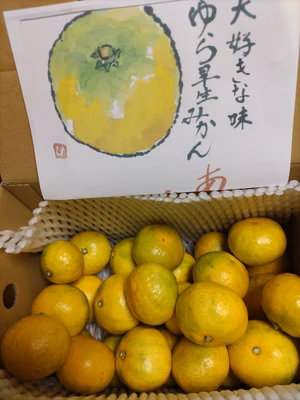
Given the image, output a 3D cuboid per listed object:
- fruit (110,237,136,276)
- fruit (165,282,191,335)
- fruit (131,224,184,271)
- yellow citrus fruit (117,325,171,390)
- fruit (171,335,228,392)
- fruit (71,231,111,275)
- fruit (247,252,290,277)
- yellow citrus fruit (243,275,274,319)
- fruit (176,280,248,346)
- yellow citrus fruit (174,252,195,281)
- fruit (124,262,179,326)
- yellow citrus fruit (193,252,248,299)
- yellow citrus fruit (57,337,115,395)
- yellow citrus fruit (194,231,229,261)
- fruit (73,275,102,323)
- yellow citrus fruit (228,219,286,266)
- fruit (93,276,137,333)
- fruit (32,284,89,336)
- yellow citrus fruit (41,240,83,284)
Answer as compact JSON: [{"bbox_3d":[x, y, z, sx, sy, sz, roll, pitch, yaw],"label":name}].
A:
[{"bbox_3d":[-0.026,0.078,0.409,0.052,0.059,0.059,6,87,-27],"label":"fruit"},{"bbox_3d":[0.039,0.129,0.358,0.061,0.057,0.061,-2,56,4],"label":"fruit"},{"bbox_3d":[0.011,0.059,0.370,0.063,0.056,0.062,-2,56,4],"label":"fruit"},{"bbox_3d":[-0.007,0.174,0.328,0.063,0.057,0.063,0,84,47],"label":"yellow citrus fruit"},{"bbox_3d":[0.053,0.170,0.311,0.060,0.057,0.060,-2,56,4],"label":"fruit"},{"bbox_3d":[-0.083,0.073,0.416,0.059,0.053,0.059,0,87,15],"label":"fruit"},{"bbox_3d":[0.155,0.076,0.404,0.064,0.056,0.064,0,65,2],"label":"fruit"},{"bbox_3d":[0.145,0.127,0.380,0.062,0.058,0.062,-2,56,4],"label":"yellow citrus fruit"},{"bbox_3d":[0.063,0.114,0.302,0.070,0.070,0.056,6,54,4],"label":"fruit"},{"bbox_3d":[0.039,0.099,0.412,0.060,0.057,0.060,-2,56,4],"label":"yellow citrus fruit"},{"bbox_3d":[0.002,0.099,0.315,0.055,0.063,0.064,-2,56,4],"label":"fruit"},{"bbox_3d":[0.084,0.089,0.357,0.065,0.056,0.065,0,63,-31],"label":"yellow citrus fruit"},{"bbox_3d":[-0.067,0.173,0.315,0.061,0.057,0.061,-2,56,4],"label":"yellow citrus fruit"},{"bbox_3d":[0.091,0.073,0.411,0.061,0.054,0.061,0,65,2],"label":"yellow citrus fruit"},{"bbox_3d":[-0.081,0.131,0.397,0.061,0.059,0.062,-2,56,4],"label":"fruit"},{"bbox_3d":[0.127,0.050,0.354,0.067,0.054,0.067,-4,38,4],"label":"yellow citrus fruit"},{"bbox_3d":[-0.034,0.122,0.350,0.056,0.065,0.065,0,90,-38],"label":"fruit"},{"bbox_3d":[-0.105,0.131,0.352,0.065,0.057,0.065,0,96,45],"label":"fruit"},{"bbox_3d":[-0.112,0.080,0.382,0.054,0.054,0.050,0,33,44],"label":"yellow citrus fruit"}]

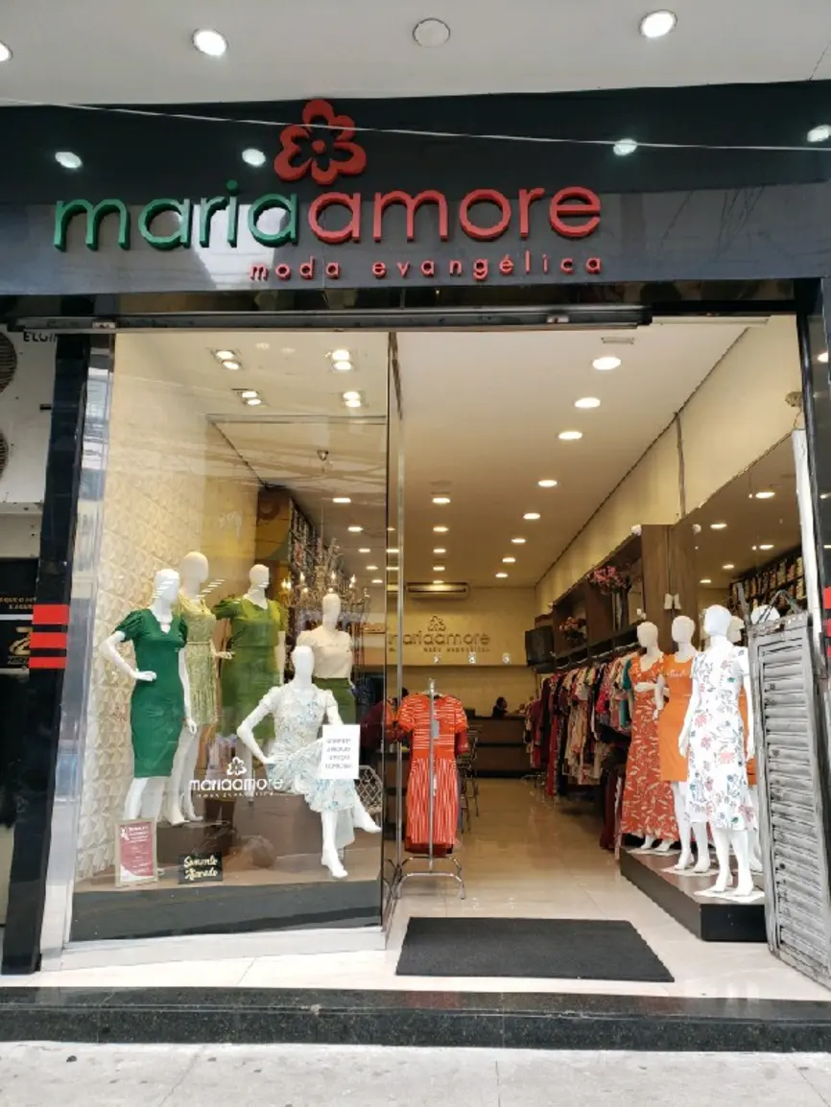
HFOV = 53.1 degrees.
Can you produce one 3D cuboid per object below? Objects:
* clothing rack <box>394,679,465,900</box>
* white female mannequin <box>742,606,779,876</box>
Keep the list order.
[{"bbox_3d":[0.112,1.694,6.152,0.490,1.500,0.660,0,-11,1],"label":"clothing rack"},{"bbox_3d":[2.249,1.217,5.421,0.450,1.760,0.340,9,-13,-38],"label":"white female mannequin"}]

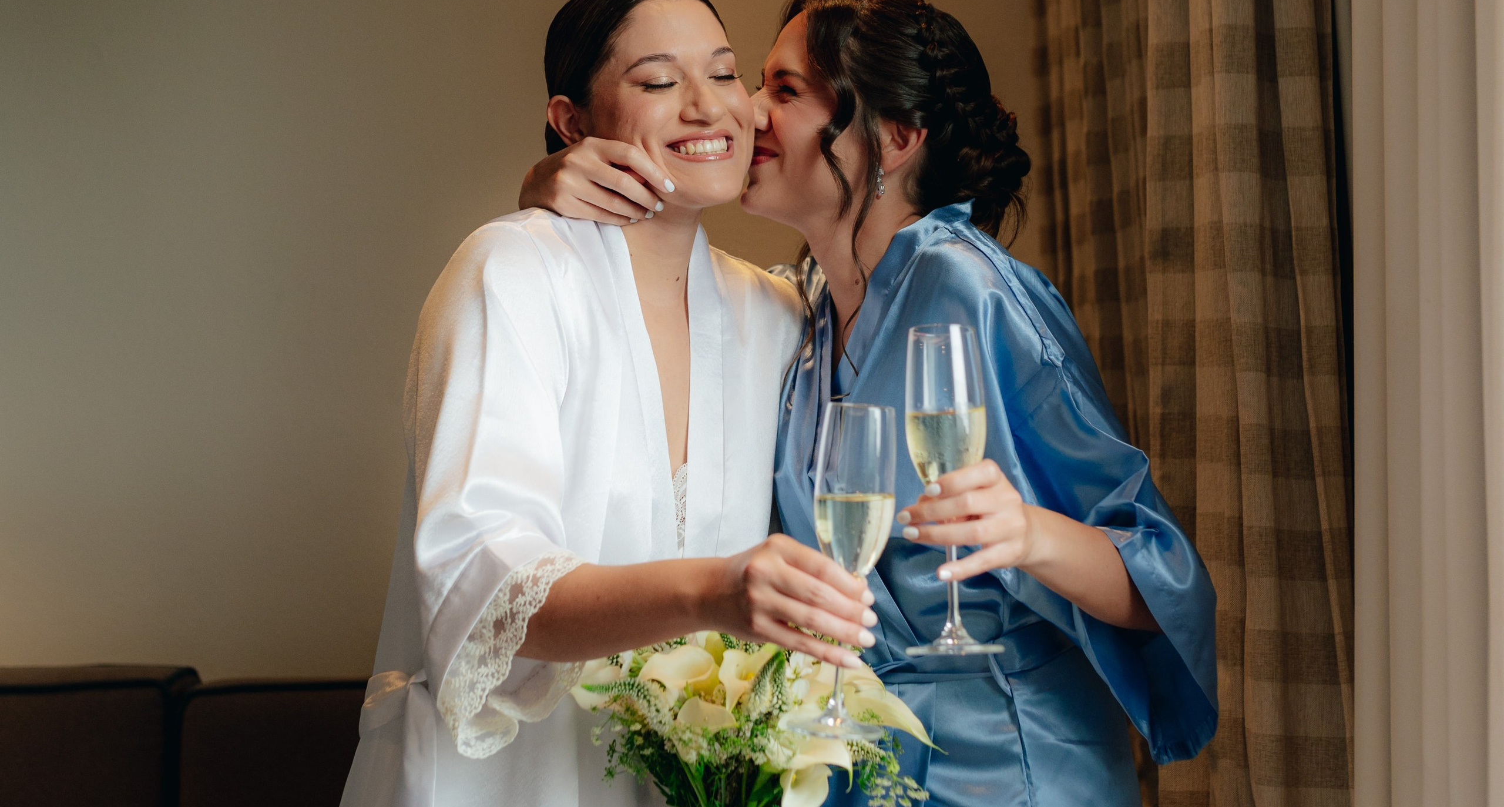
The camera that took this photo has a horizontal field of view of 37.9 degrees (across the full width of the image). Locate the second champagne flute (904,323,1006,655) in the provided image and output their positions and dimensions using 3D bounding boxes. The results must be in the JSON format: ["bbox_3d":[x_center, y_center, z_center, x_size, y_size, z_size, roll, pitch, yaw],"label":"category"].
[{"bbox_3d":[0.142,0.063,1.590,0.069,0.233,0.069,-3,-3,0],"label":"second champagne flute"}]

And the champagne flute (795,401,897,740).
[{"bbox_3d":[0.070,0.119,1.570,0.069,0.235,0.069,4,1,0],"label":"champagne flute"}]

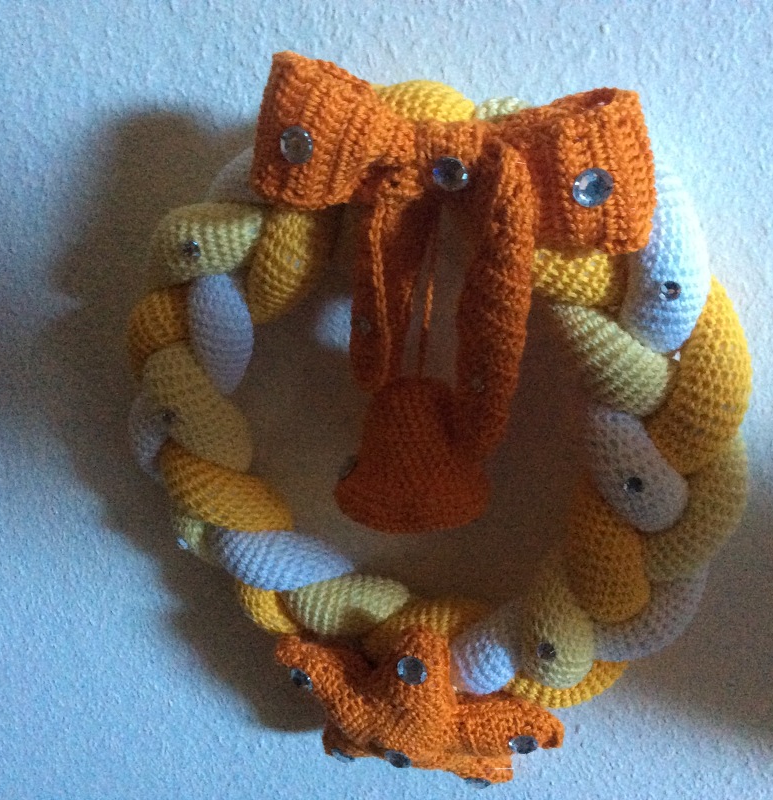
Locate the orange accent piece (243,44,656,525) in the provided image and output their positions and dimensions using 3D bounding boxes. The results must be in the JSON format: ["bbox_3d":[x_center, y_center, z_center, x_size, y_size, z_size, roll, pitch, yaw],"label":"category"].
[{"bbox_3d":[0.030,-0.052,0.530,0.205,0.250,0.100,6,5,2],"label":"orange accent piece"}]

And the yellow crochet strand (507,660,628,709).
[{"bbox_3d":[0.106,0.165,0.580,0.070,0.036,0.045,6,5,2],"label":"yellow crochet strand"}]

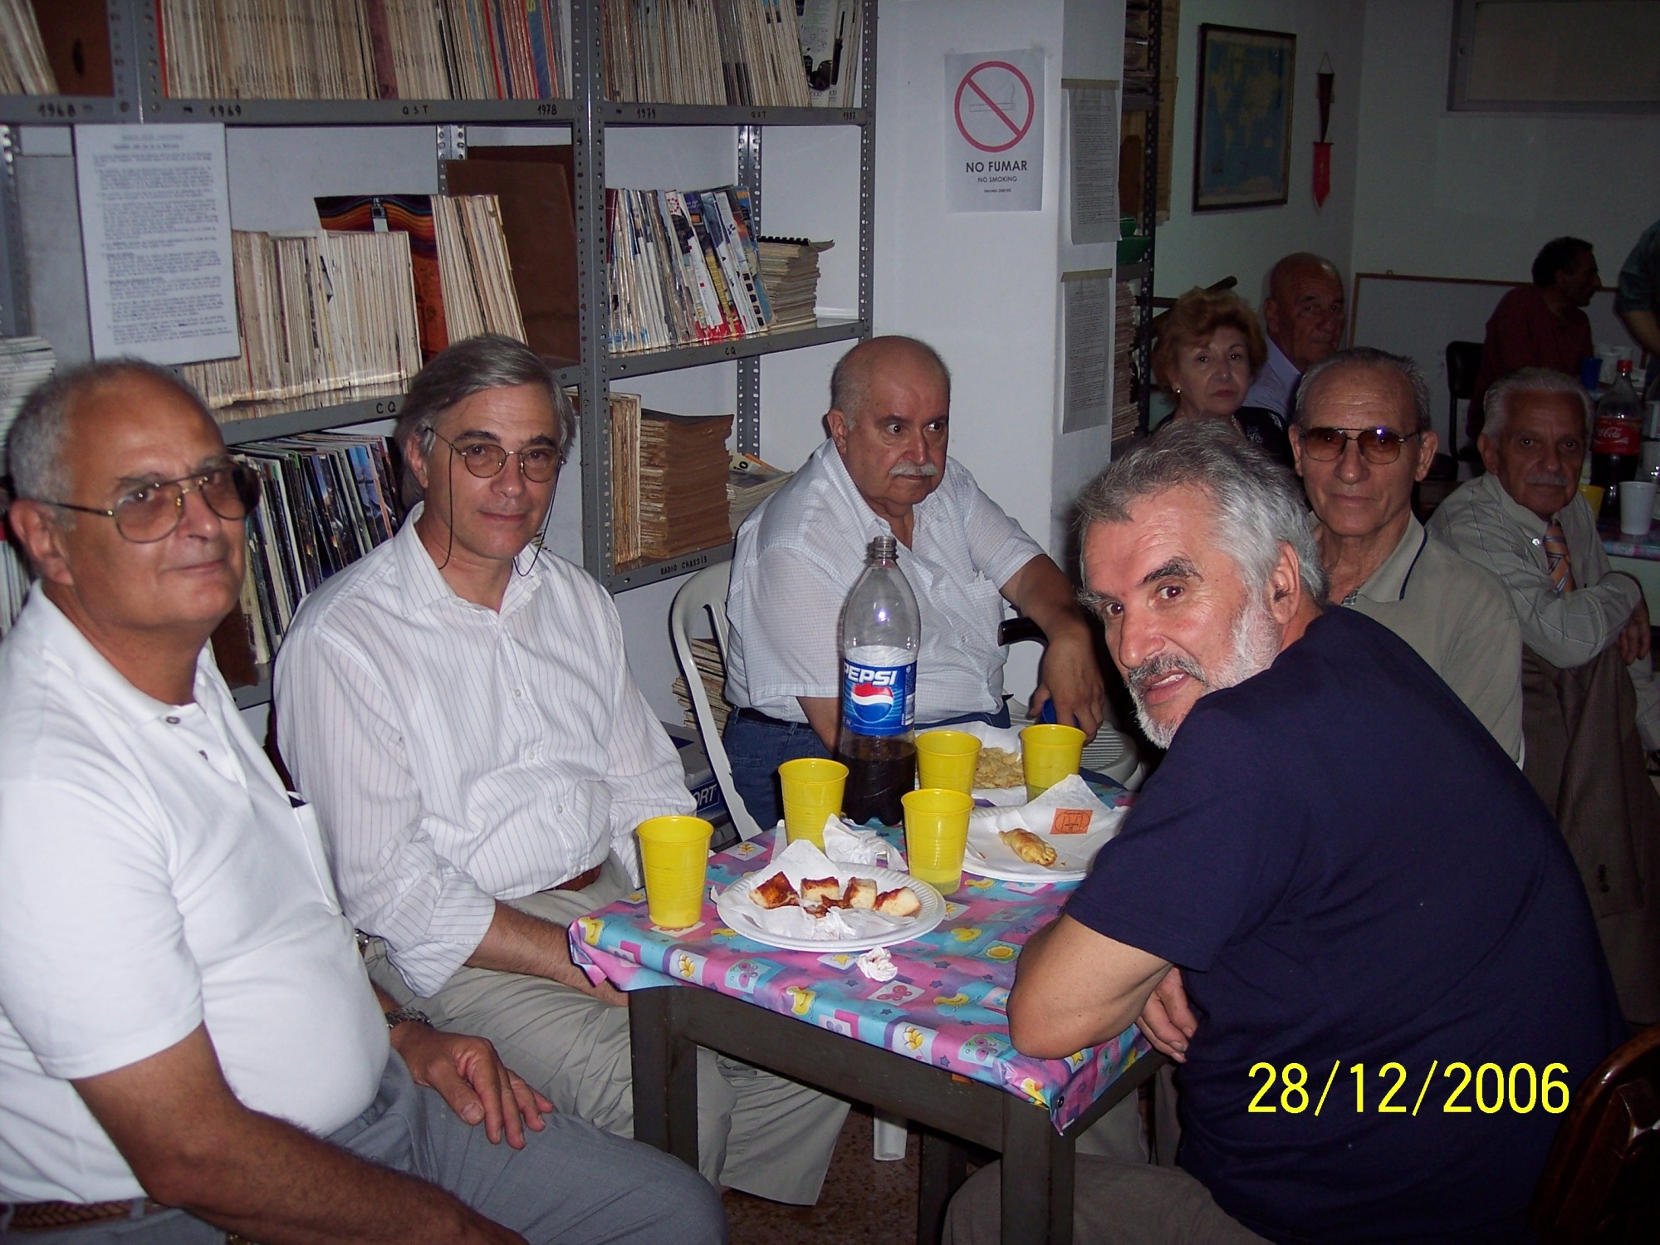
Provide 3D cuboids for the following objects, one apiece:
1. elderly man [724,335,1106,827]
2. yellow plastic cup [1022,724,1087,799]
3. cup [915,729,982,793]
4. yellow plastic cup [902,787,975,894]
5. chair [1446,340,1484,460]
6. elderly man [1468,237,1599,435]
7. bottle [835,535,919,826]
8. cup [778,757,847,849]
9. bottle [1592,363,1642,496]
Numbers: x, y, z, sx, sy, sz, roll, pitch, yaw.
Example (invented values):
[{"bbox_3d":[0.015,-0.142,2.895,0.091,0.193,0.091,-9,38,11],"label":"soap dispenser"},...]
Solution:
[{"bbox_3d":[0.189,0.242,2.477,0.670,1.210,0.570,12,19,35],"label":"elderly man"},{"bbox_3d":[0.242,0.163,2.029,0.071,0.087,0.071,0,15,0],"label":"yellow plastic cup"},{"bbox_3d":[0.130,0.172,2.050,0.073,0.090,0.073,0,15,0],"label":"cup"},{"bbox_3d":[0.105,0.216,1.830,0.071,0.087,0.071,0,15,0],"label":"yellow plastic cup"},{"bbox_3d":[2.232,-0.470,5.873,0.500,0.830,0.450,12,19,38],"label":"chair"},{"bbox_3d":[2.353,-0.642,5.903,0.750,1.140,0.540,9,18,29],"label":"elderly man"},{"bbox_3d":[0.052,0.059,1.990,0.089,0.304,0.089,2,15,8],"label":"bottle"},{"bbox_3d":[-0.016,0.192,1.905,0.071,0.087,0.071,0,15,0],"label":"cup"},{"bbox_3d":[1.580,-0.369,3.750,0.093,0.320,0.093,-5,16,-19],"label":"bottle"}]

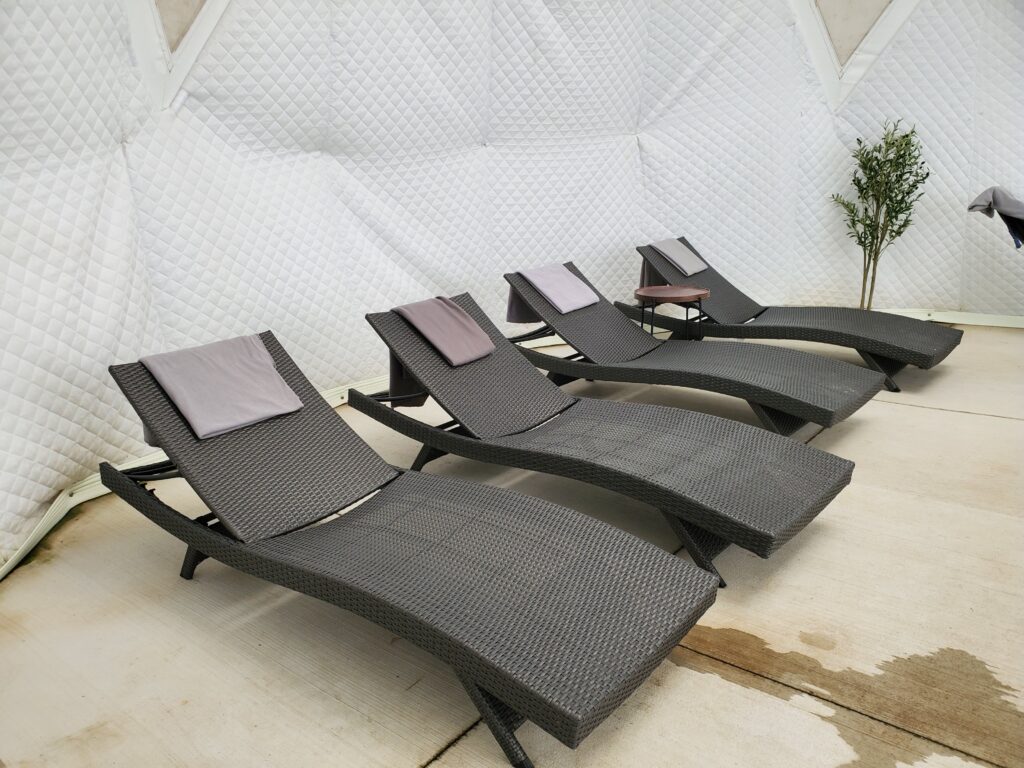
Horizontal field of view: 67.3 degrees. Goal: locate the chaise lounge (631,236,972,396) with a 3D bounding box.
[{"bbox_3d":[1.718,-0.512,5.003,2.086,0.713,0.684,13,22,40],"label":"chaise lounge"}]

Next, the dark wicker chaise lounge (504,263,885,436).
[{"bbox_3d":[0.833,-0.227,4.176,2.086,0.698,0.684,12,22,40],"label":"dark wicker chaise lounge"}]

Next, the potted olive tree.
[{"bbox_3d":[2.668,-1.136,5.620,0.677,1.493,0.576,-2,17,0],"label":"potted olive tree"}]

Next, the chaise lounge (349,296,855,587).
[{"bbox_3d":[0.231,0.091,3.149,2.086,0.713,0.684,13,22,40],"label":"chaise lounge"}]

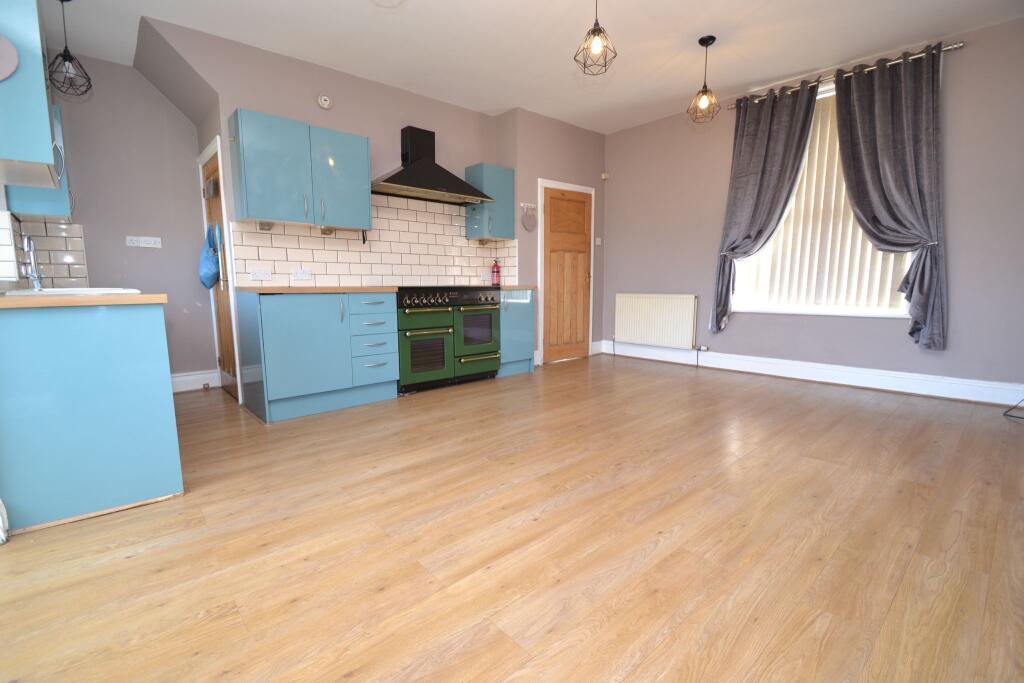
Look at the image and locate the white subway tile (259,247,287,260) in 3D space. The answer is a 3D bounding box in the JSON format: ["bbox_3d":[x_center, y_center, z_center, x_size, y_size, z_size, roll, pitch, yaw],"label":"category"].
[{"bbox_3d":[-1.865,-0.684,3.334,0.196,0.099,0.010,-7,10,-42],"label":"white subway tile"}]

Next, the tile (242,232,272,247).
[{"bbox_3d":[-1.944,-0.775,3.269,0.198,0.098,0.010,-7,10,-42],"label":"tile"}]

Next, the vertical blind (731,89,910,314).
[{"bbox_3d":[2.860,-1.269,3.945,0.072,1.909,1.421,-7,10,-42],"label":"vertical blind"}]

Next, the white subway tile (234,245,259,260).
[{"bbox_3d":[-2.002,-0.667,3.228,0.159,0.101,0.010,-7,10,-42],"label":"white subway tile"}]

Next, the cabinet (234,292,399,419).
[{"bbox_3d":[-1.492,0.055,3.364,0.986,0.877,0.612,-7,10,-42],"label":"cabinet"}]

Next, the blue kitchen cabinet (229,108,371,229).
[{"bbox_3d":[-1.603,-1.258,3.322,0.913,0.737,0.305,-7,10,-42],"label":"blue kitchen cabinet"}]

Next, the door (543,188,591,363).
[{"bbox_3d":[0.666,-0.763,5.145,0.787,2.012,0.045,-6,9,-37],"label":"door"}]

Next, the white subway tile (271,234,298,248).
[{"bbox_3d":[-1.794,-0.797,3.386,0.195,0.100,0.010,-7,10,-42],"label":"white subway tile"}]

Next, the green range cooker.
[{"bbox_3d":[-0.699,-0.054,4.047,1.078,0.921,0.616,-7,10,-42],"label":"green range cooker"}]

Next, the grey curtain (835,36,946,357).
[{"bbox_3d":[3.043,-1.111,3.441,0.170,2.290,0.860,-7,10,-42],"label":"grey curtain"}]

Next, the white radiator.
[{"bbox_3d":[1.716,-0.260,5.161,0.080,0.618,1.016,-7,10,-42],"label":"white radiator"}]

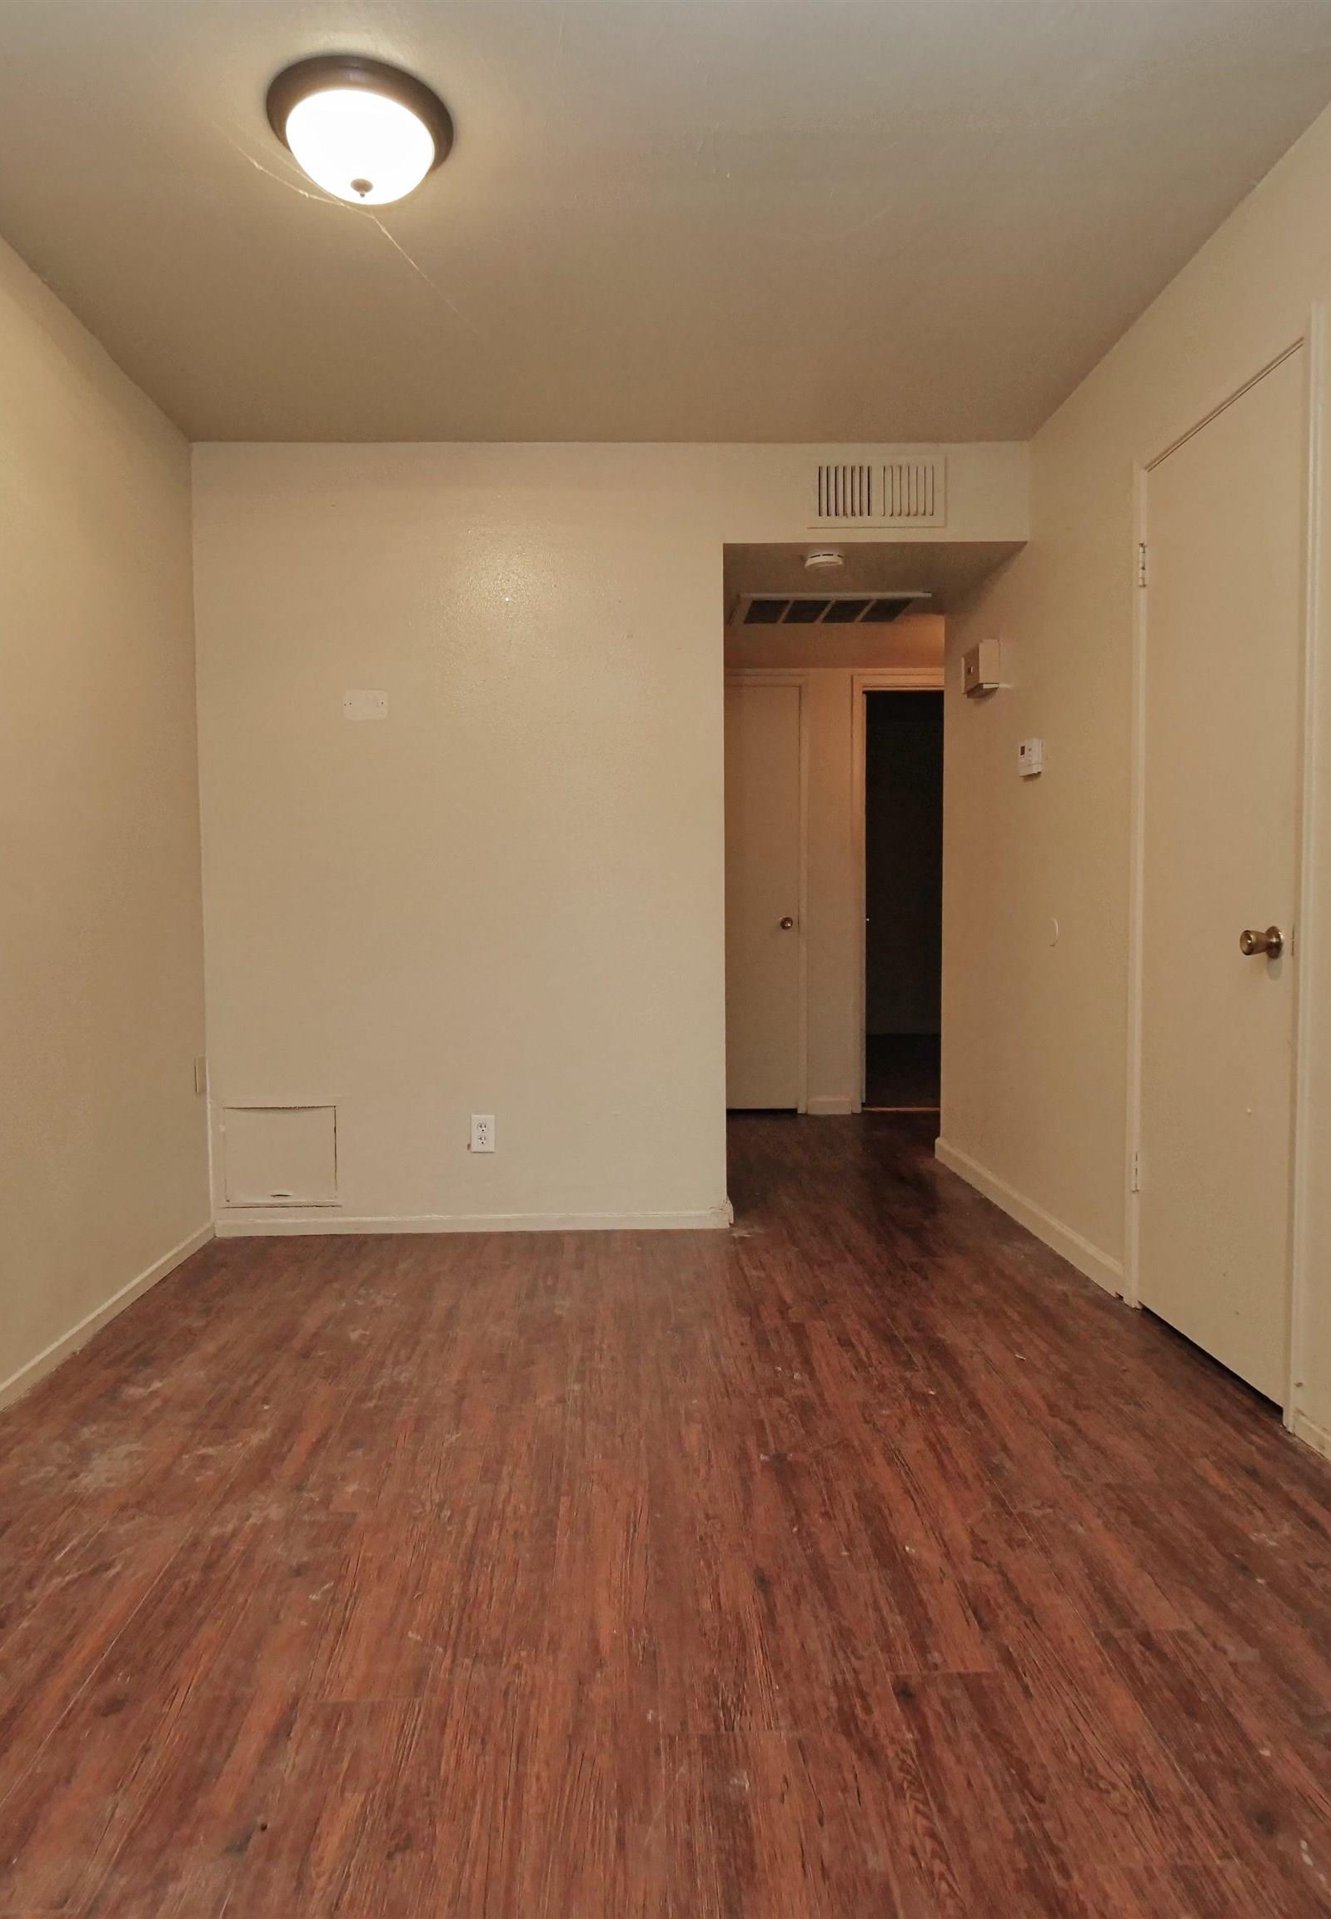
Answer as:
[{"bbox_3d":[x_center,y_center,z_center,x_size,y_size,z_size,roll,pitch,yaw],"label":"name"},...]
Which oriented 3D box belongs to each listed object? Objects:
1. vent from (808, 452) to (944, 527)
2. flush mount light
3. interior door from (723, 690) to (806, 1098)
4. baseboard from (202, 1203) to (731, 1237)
[{"bbox_3d":[0.653,-1.440,3.174,0.423,0.221,0.020,-1,3,-1],"label":"vent"},{"bbox_3d":[-0.545,-1.446,1.876,0.322,0.134,0.322,-1,3,-1],"label":"flush mount light"},{"bbox_3d":[0.293,-0.288,5.006,0.730,2.050,0.045,-1,3,-1],"label":"interior door"},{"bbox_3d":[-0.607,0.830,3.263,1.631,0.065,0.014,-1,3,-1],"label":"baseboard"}]

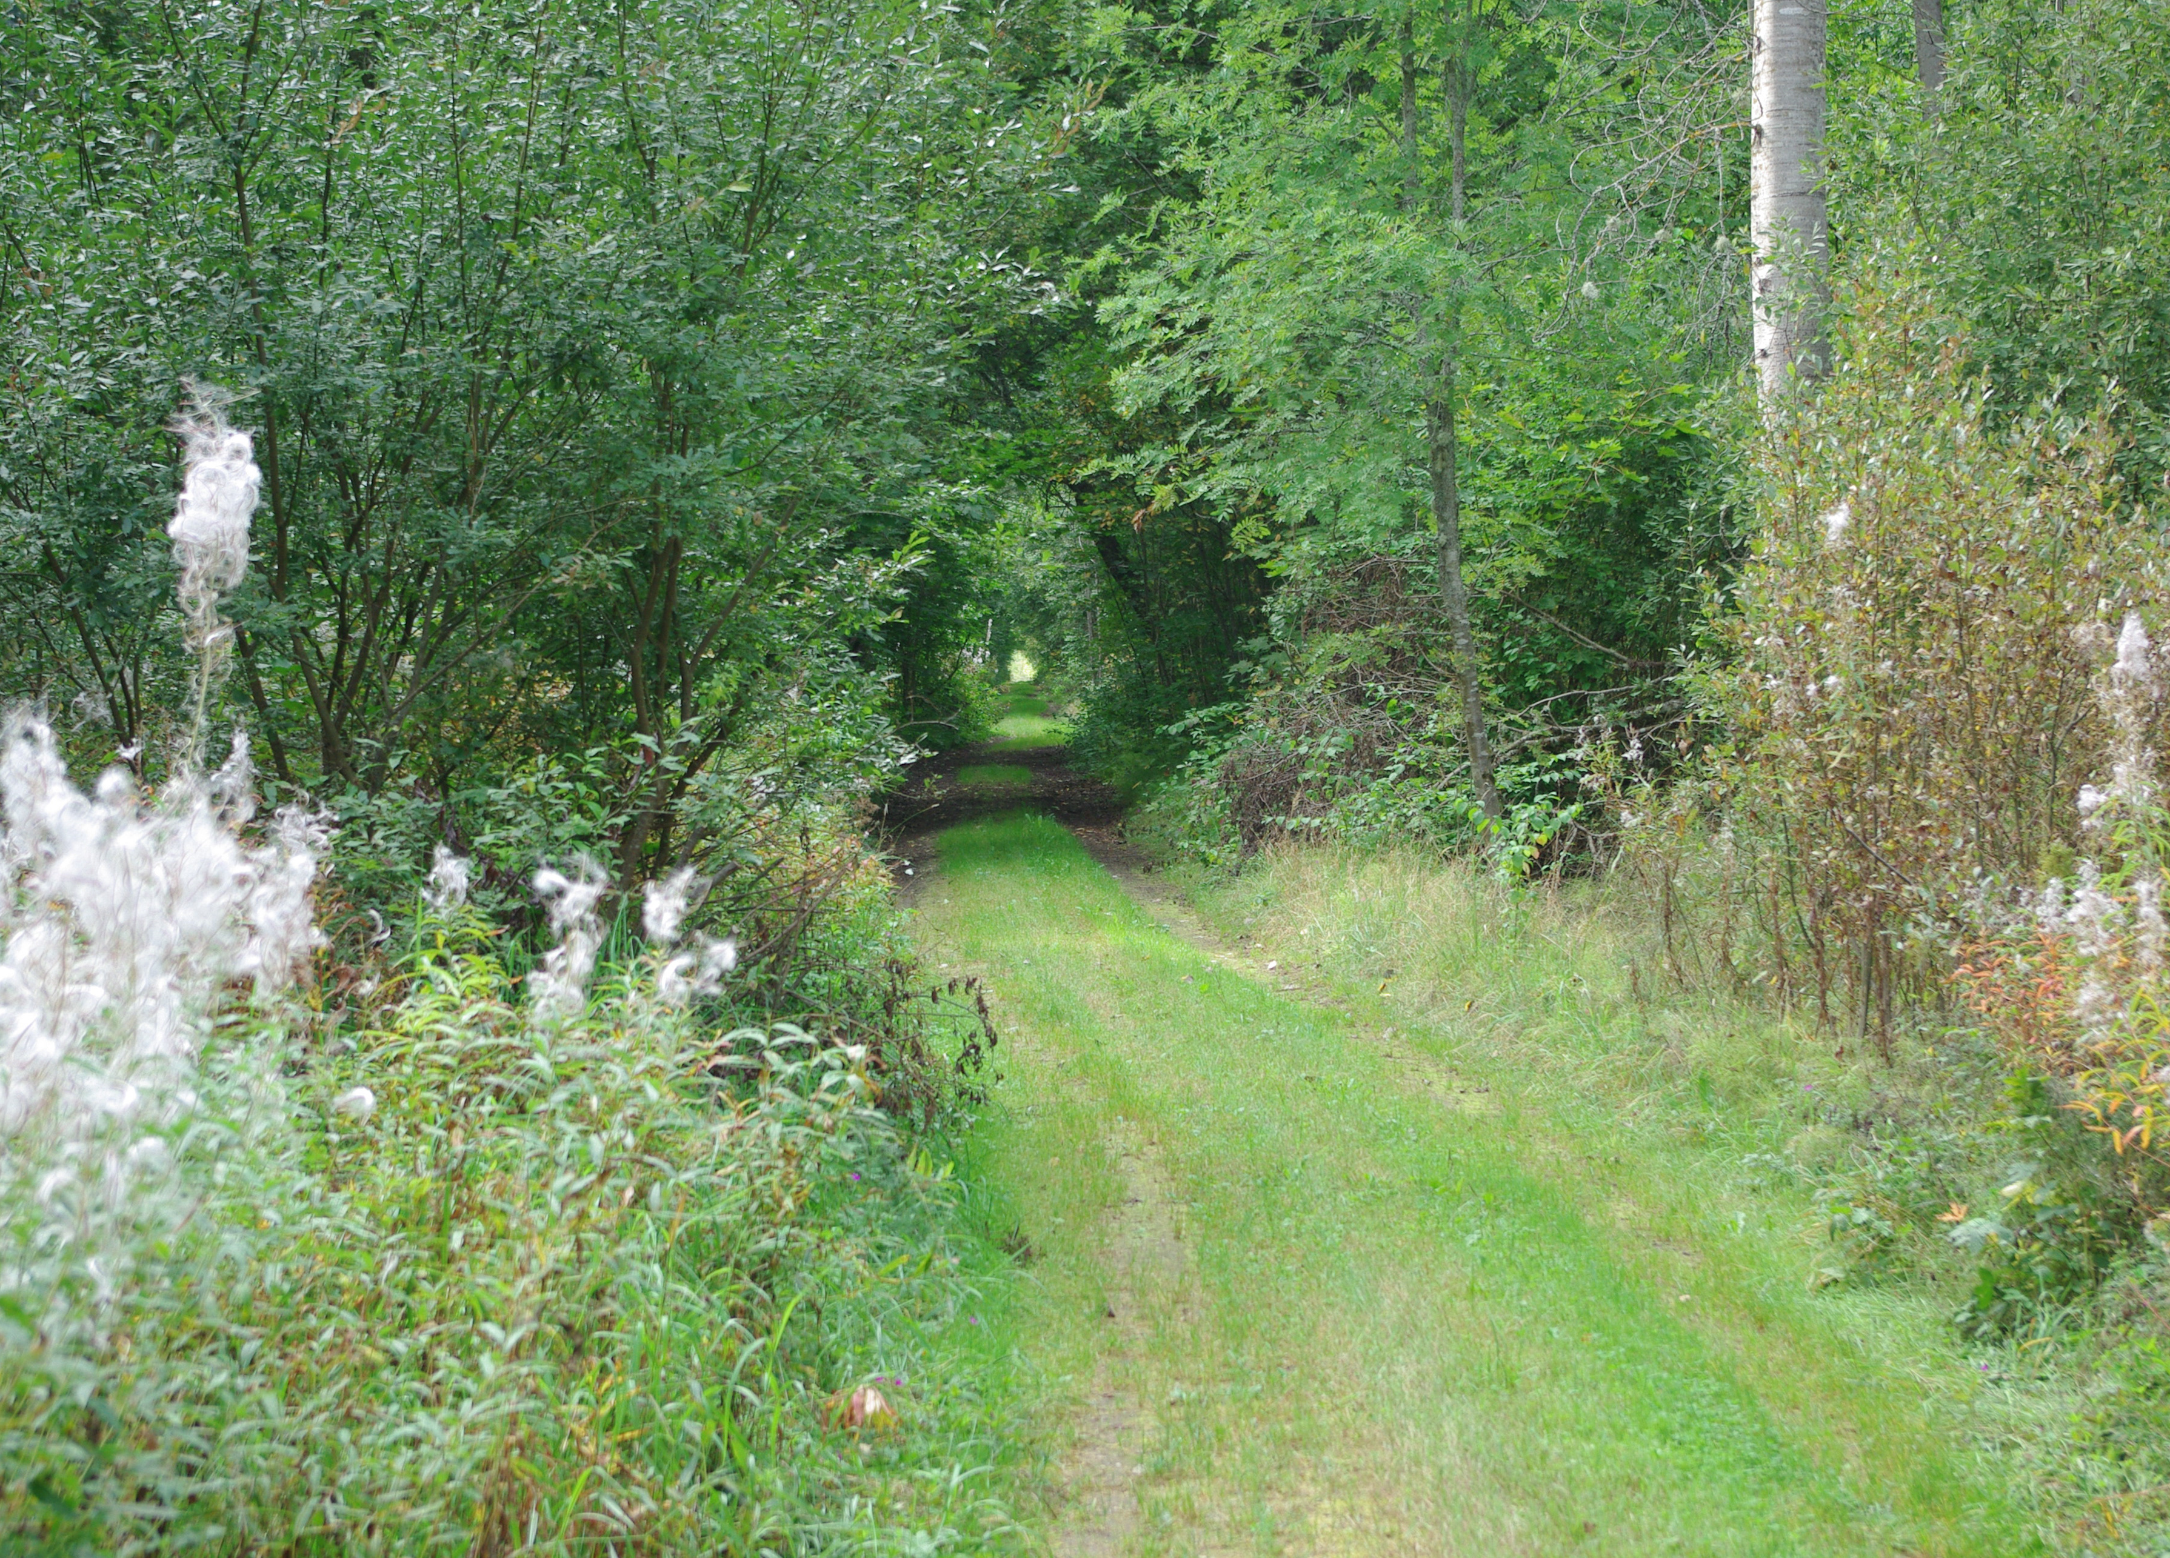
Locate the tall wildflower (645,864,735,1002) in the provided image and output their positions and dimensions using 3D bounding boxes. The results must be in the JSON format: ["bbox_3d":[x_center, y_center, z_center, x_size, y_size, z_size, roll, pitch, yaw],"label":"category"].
[{"bbox_3d":[-0.954,0.370,12.800,0.228,0.329,0.190,0,1,0],"label":"tall wildflower"}]

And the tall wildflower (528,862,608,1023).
[{"bbox_3d":[-1.248,0.395,12.800,0.193,0.386,0.180,0,1,0],"label":"tall wildflower"}]

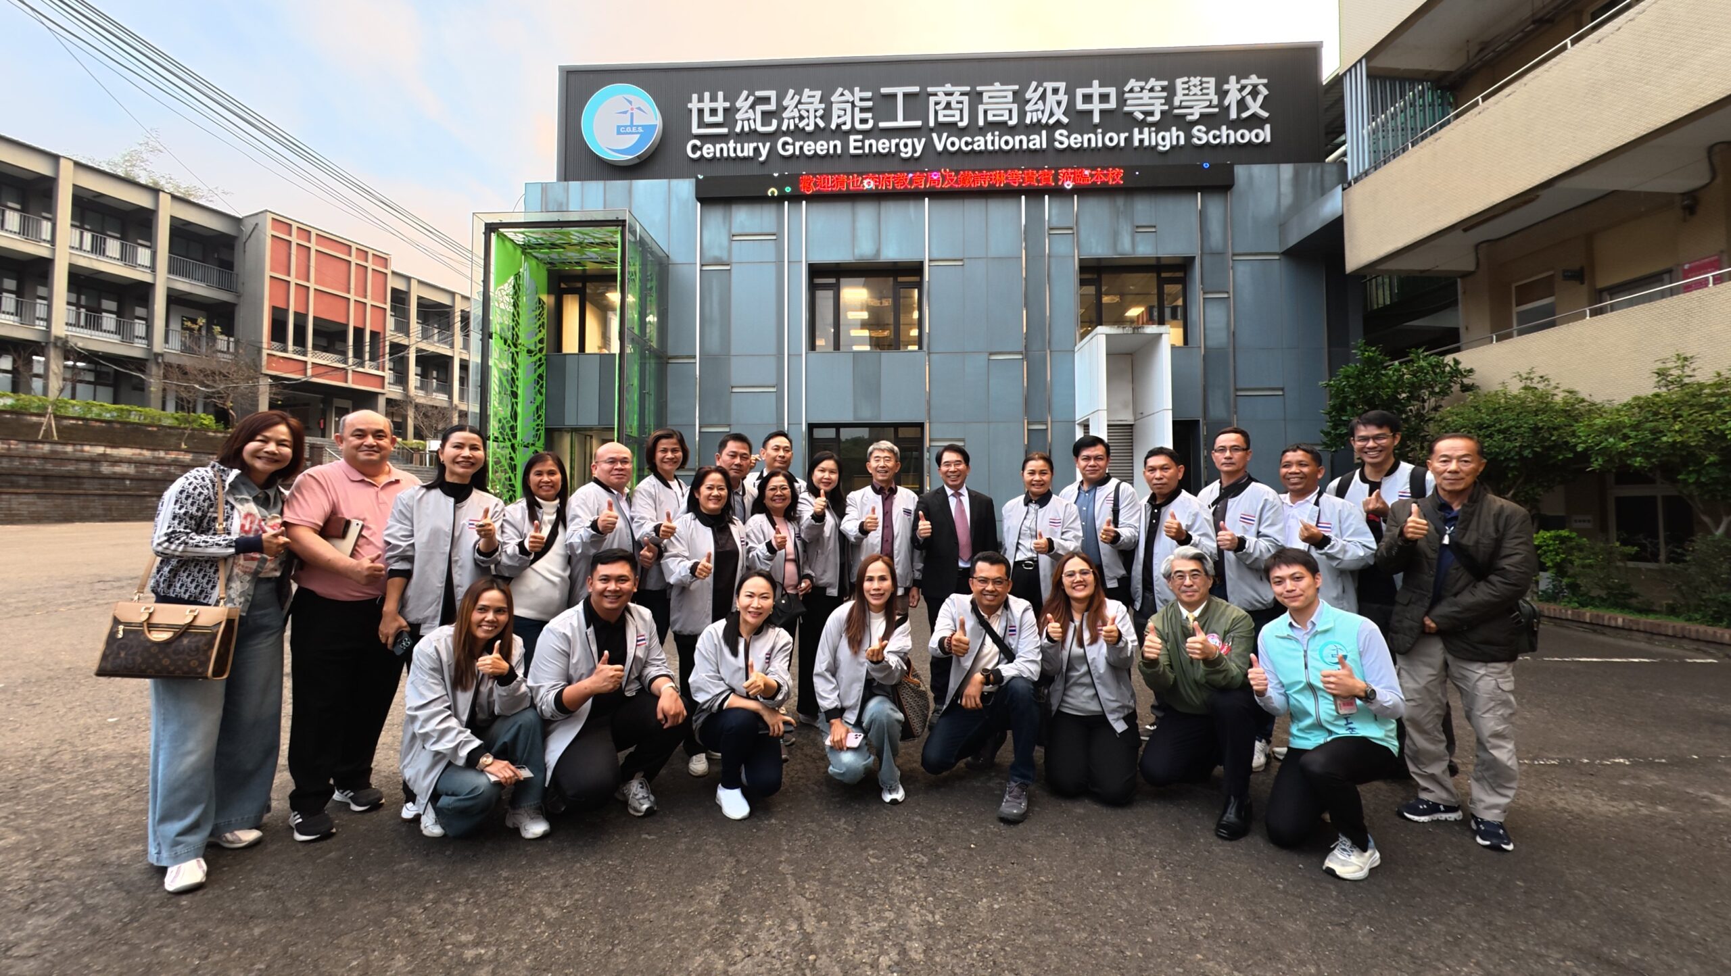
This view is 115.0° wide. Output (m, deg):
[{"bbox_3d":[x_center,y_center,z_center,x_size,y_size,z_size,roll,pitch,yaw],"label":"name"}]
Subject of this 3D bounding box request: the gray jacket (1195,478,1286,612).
[{"bbox_3d":[1.910,0.279,2.793,0.450,0.650,0.310,-2,-2,42],"label":"gray jacket"}]

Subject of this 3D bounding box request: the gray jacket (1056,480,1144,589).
[{"bbox_3d":[1.319,0.245,3.080,0.480,0.630,0.300,-1,-2,32],"label":"gray jacket"}]

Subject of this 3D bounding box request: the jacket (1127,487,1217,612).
[{"bbox_3d":[1.641,0.343,2.940,0.460,0.650,0.340,-2,-2,42],"label":"jacket"}]

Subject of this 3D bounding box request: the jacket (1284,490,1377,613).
[{"bbox_3d":[2.340,0.323,2.800,0.360,0.630,0.470,1,-2,-38],"label":"jacket"}]

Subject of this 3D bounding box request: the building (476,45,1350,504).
[{"bbox_3d":[1.500,-4.067,15.730,19.200,11.700,9.600,0,-2,2],"label":"building"}]

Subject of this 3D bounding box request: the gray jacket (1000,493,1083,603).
[{"bbox_3d":[0.928,0.319,2.920,0.440,0.580,0.320,-1,-2,24],"label":"gray jacket"}]

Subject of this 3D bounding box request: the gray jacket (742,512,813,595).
[{"bbox_3d":[-0.465,0.377,2.950,0.400,0.525,0.300,1,-2,-20],"label":"gray jacket"}]

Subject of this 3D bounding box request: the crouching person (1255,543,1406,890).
[{"bbox_3d":[1.855,0.815,2.239,0.550,1.130,0.680,-1,-2,38],"label":"crouching person"}]

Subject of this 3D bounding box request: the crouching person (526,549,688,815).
[{"bbox_3d":[-1.120,0.835,2.501,0.640,1.120,0.680,0,-2,-20],"label":"crouching person"}]

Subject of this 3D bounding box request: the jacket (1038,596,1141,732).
[{"bbox_3d":[1.030,0.813,2.520,0.450,0.600,0.360,-1,-2,25],"label":"jacket"}]

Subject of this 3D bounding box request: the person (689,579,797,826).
[{"bbox_3d":[-0.585,0.880,2.550,0.470,1.030,0.640,0,-2,-16],"label":"person"}]

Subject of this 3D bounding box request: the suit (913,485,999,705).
[{"bbox_3d":[0.535,0.647,3.222,0.510,1.340,0.310,0,-2,3],"label":"suit"}]

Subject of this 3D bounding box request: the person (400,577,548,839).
[{"bbox_3d":[-1.660,0.881,2.354,0.550,1.000,0.600,1,-2,-38],"label":"person"}]

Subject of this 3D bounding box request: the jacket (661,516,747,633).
[{"bbox_3d":[-0.790,0.417,2.729,0.420,0.590,0.310,1,-2,-22],"label":"jacket"}]

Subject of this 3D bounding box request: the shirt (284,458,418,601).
[{"bbox_3d":[-2.185,0.175,2.340,0.340,0.620,0.490,-1,-2,33],"label":"shirt"}]

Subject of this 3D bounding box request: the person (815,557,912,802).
[{"bbox_3d":[-0.010,0.868,2.585,0.440,1.040,0.560,0,-2,-12],"label":"person"}]

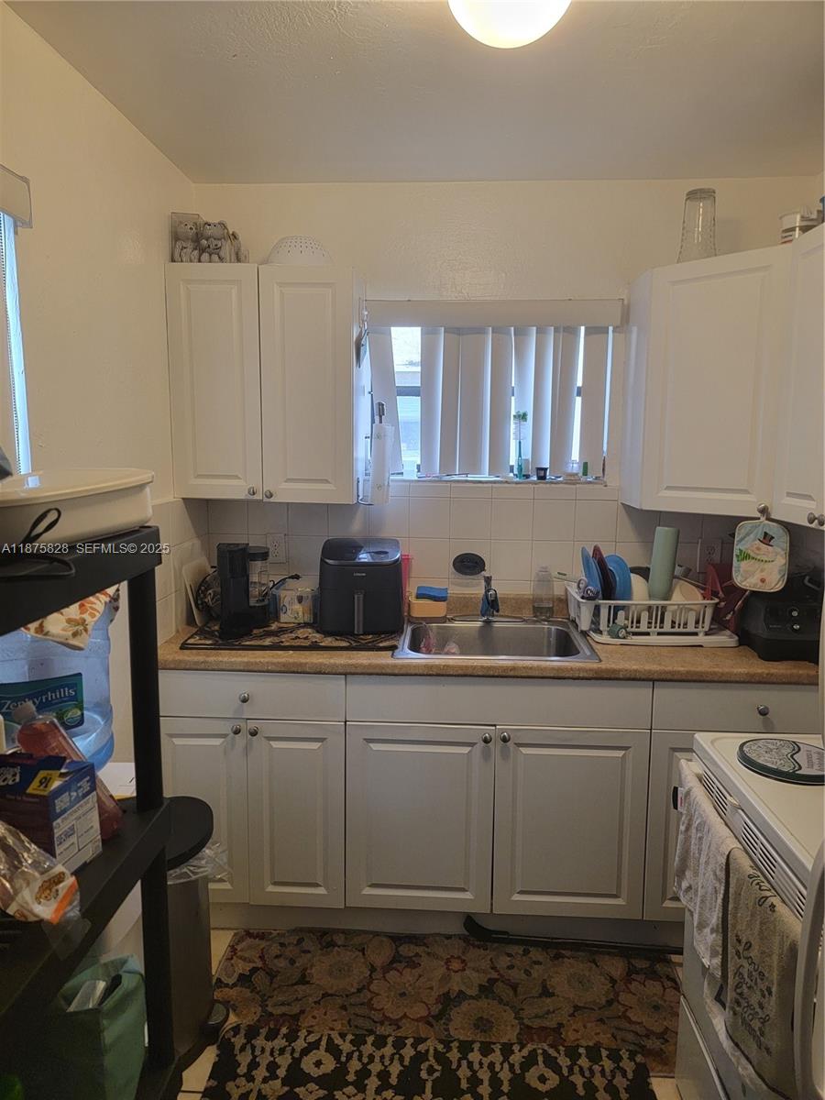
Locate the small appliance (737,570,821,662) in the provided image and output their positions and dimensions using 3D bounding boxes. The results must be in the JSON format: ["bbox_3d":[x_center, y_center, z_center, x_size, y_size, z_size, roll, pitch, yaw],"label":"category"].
[{"bbox_3d":[1.171,0.208,2.416,0.210,0.230,0.210,2,7,8],"label":"small appliance"}]

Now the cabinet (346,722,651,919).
[{"bbox_3d":[0.269,0.787,2.634,0.914,0.610,0.630,1,7,3],"label":"cabinet"}]

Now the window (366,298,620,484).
[{"bbox_3d":[0.276,-0.562,2.737,0.878,0.626,0.140,1,7,3],"label":"window"}]

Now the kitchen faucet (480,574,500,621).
[{"bbox_3d":[0.277,0.180,2.697,0.066,0.172,0.180,1,7,3],"label":"kitchen faucet"}]

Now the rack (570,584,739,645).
[{"bbox_3d":[0.807,0.215,2.629,0.520,0.135,0.315,1,7,3],"label":"rack"}]

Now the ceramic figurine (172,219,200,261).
[{"bbox_3d":[-0.738,-0.997,2.500,0.083,0.155,0.080,-1,8,-11],"label":"ceramic figurine"}]

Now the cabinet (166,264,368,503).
[{"bbox_3d":[-0.482,-0.551,2.656,0.610,0.760,0.335,1,7,3],"label":"cabinet"}]

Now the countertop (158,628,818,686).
[{"bbox_3d":[0.264,0.311,2.533,2.120,0.044,0.650,1,7,3],"label":"countertop"}]

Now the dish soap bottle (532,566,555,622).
[{"bbox_3d":[0.479,0.164,2.797,0.075,0.200,0.060,1,7,3],"label":"dish soap bottle"}]

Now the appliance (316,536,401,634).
[{"bbox_3d":[-0.169,0.114,2.671,0.290,0.301,0.325,1,7,3],"label":"appliance"}]

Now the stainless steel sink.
[{"bbox_3d":[0.270,0.374,2.588,0.630,0.170,0.550,1,7,3],"label":"stainless steel sink"}]

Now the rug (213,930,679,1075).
[{"bbox_3d":[0.109,1.262,2.163,1.360,0.012,0.520,1,7,4],"label":"rug"}]

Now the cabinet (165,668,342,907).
[{"bbox_3d":[-0.491,0.705,2.667,0.610,0.750,0.630,1,7,3],"label":"cabinet"}]

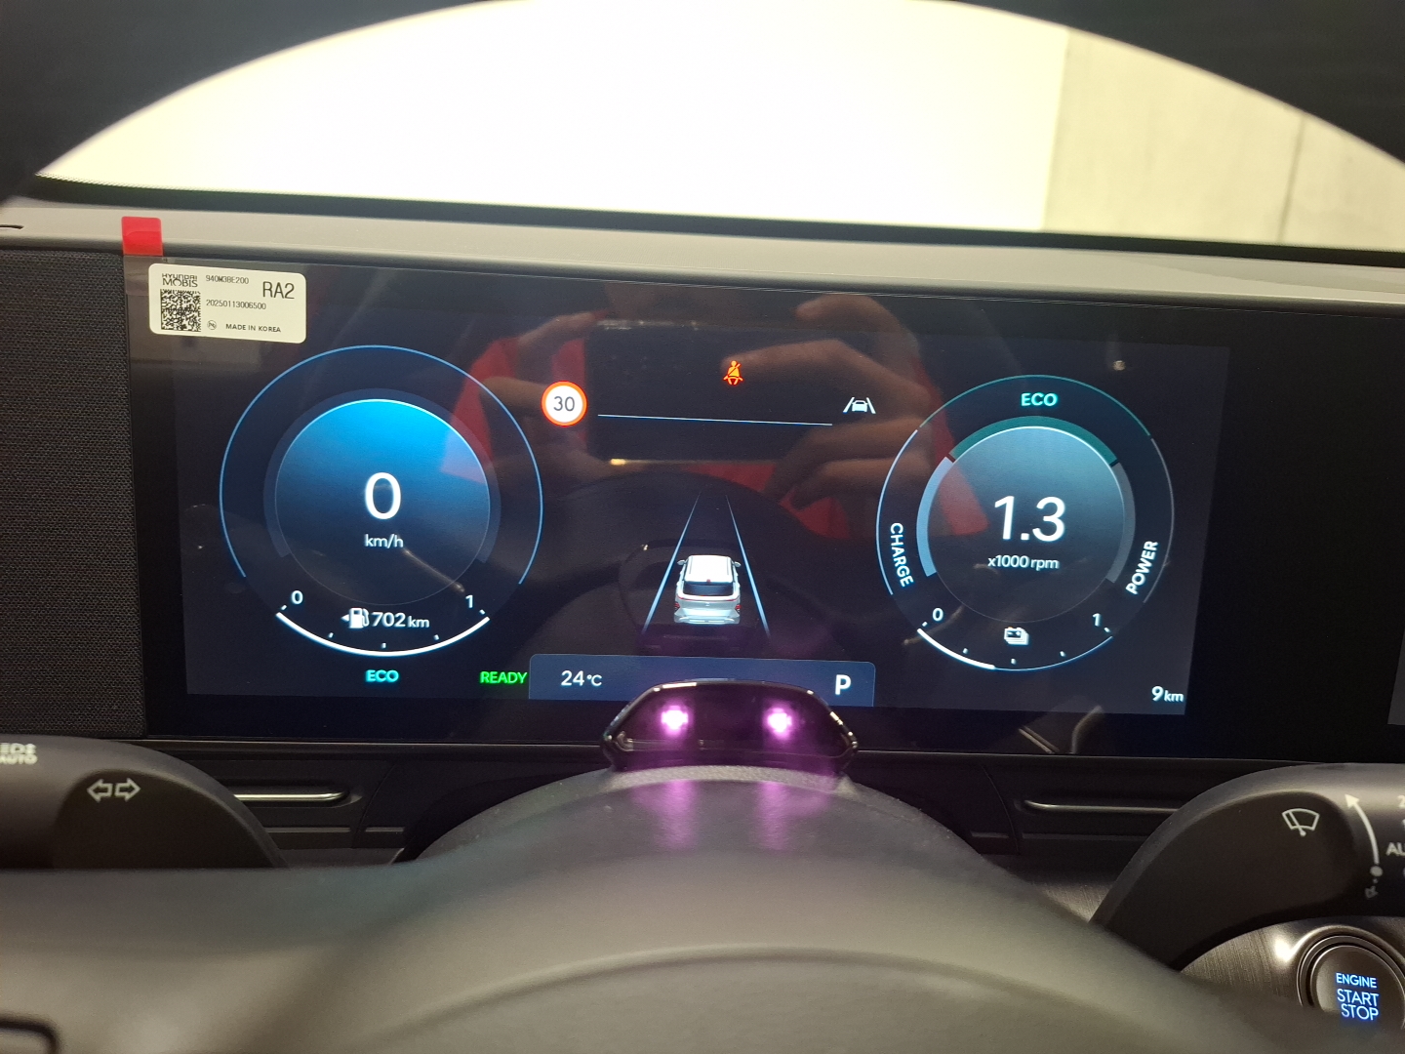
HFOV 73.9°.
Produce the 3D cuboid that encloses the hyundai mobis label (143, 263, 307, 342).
[{"bbox_3d":[-0.126,-0.059,0.248,0.040,0.018,0.002,2,9,-4],"label":"hyundai mobis label"}]

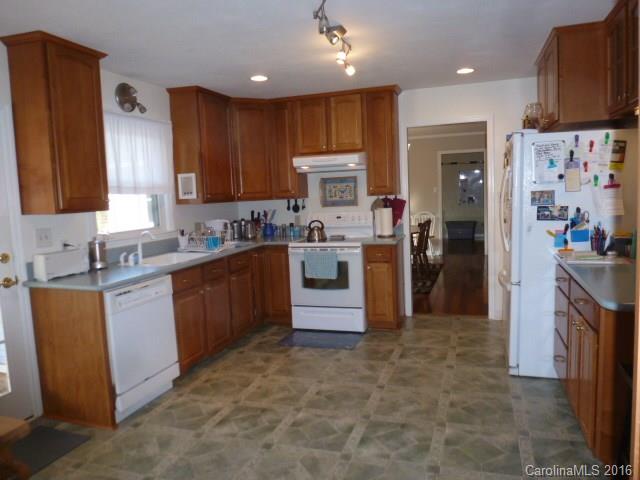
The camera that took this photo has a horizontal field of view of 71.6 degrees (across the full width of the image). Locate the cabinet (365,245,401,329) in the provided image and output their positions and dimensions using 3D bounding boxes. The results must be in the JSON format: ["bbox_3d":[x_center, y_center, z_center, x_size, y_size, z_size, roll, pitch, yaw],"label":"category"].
[{"bbox_3d":[0.679,0.465,4.580,0.294,0.876,0.610,0,7,19],"label":"cabinet"}]

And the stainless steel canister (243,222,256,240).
[{"bbox_3d":[-0.819,-0.093,5.165,0.140,0.205,0.140,-3,5,0],"label":"stainless steel canister"}]

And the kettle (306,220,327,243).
[{"bbox_3d":[-0.041,-0.092,4.590,0.210,0.220,0.190,-1,7,10],"label":"kettle"}]

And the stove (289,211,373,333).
[{"bbox_3d":[0.156,0.313,4.659,0.755,1.170,0.650,0,7,19],"label":"stove"}]

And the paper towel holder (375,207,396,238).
[{"bbox_3d":[0.691,-0.197,4.772,0.190,0.335,0.190,-1,6,19],"label":"paper towel holder"}]

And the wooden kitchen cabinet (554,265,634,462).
[{"bbox_3d":[1.754,0.657,2.474,0.610,0.850,1.220,0,7,19],"label":"wooden kitchen cabinet"}]

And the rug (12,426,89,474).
[{"bbox_3d":[-1.708,1.224,2.424,0.435,0.012,0.710,0,7,19],"label":"rug"}]

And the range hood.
[{"bbox_3d":[0.146,-0.816,4.667,0.755,0.168,0.490,0,7,19],"label":"range hood"}]

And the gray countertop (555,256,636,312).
[{"bbox_3d":[1.685,0.223,2.343,0.625,0.040,1.385,0,7,19],"label":"gray countertop"}]

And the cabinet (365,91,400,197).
[{"bbox_3d":[0.664,-0.978,4.555,0.293,1.050,0.330,0,7,19],"label":"cabinet"}]

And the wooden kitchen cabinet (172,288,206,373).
[{"bbox_3d":[-1.273,0.699,3.572,0.590,0.597,0.385,-1,6,19],"label":"wooden kitchen cabinet"}]

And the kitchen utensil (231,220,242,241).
[{"bbox_3d":[-0.940,-0.110,4.970,0.110,0.213,0.110,0,7,19],"label":"kitchen utensil"}]

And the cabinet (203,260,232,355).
[{"bbox_3d":[-1.171,0.581,4.024,0.600,0.800,0.400,0,7,19],"label":"cabinet"}]

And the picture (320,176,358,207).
[{"bbox_3d":[0.214,-0.531,4.926,0.424,0.325,0.025,0,7,19],"label":"picture"}]

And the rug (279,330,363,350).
[{"bbox_3d":[0.010,0.961,4.303,0.750,0.012,0.470,-1,6,19],"label":"rug"}]

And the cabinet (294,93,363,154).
[{"bbox_3d":[0.159,-1.206,4.699,0.757,0.595,0.330,0,7,19],"label":"cabinet"}]

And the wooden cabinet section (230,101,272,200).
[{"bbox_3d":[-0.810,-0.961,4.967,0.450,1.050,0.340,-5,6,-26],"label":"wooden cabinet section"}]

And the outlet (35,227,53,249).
[{"bbox_3d":[-1.833,-0.012,2.954,0.012,0.126,0.114,-1,6,19],"label":"outlet"}]

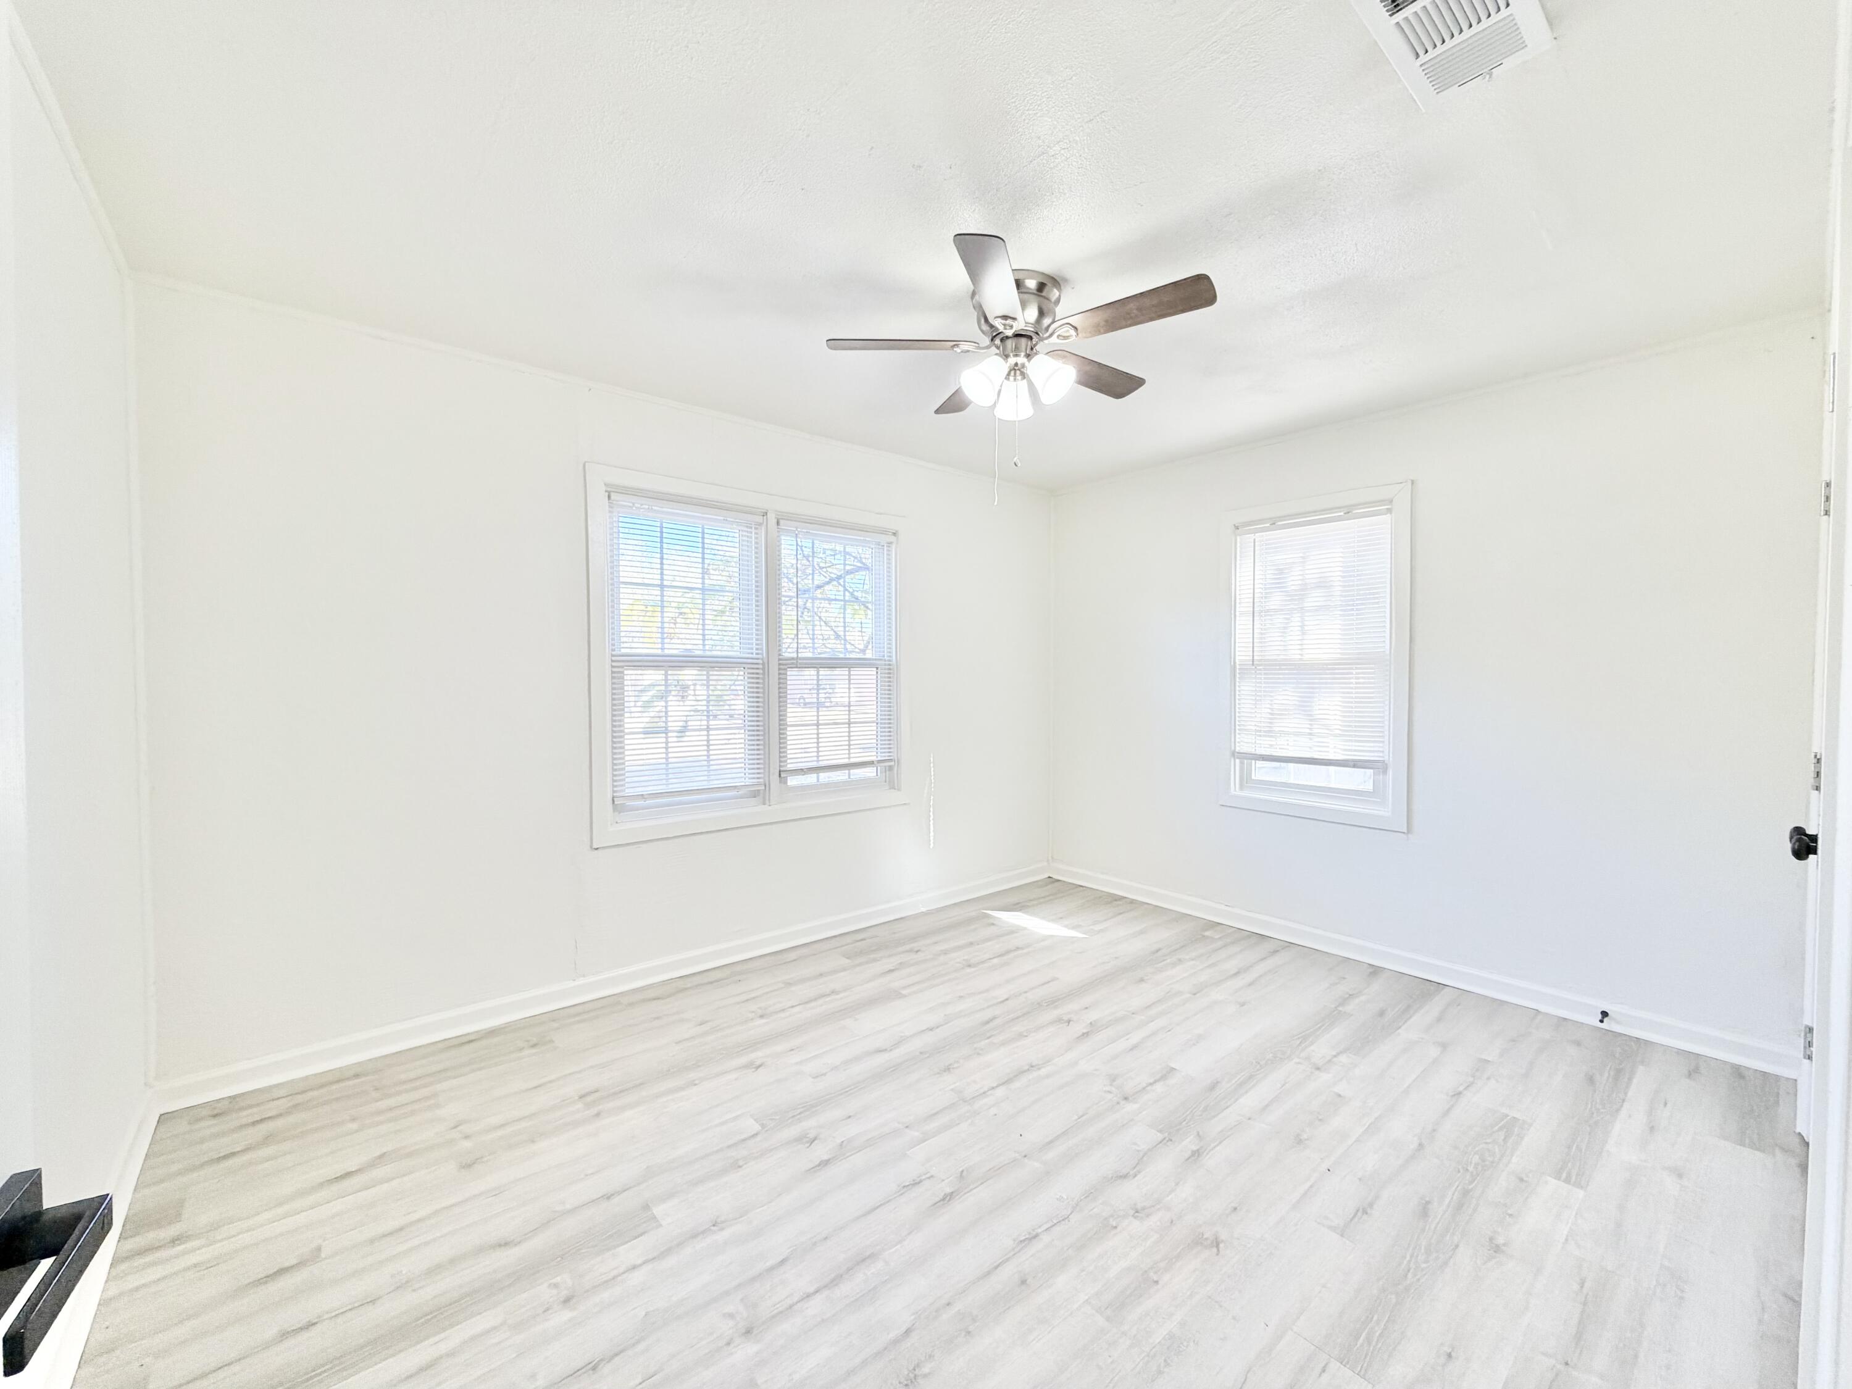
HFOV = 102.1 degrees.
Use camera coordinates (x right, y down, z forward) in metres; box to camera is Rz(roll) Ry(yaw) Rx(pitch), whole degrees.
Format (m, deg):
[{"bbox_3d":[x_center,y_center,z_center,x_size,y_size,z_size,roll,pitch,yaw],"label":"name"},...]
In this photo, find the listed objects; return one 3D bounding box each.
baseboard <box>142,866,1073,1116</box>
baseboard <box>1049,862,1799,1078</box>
[{"bbox_3d":[-0.740,1.158,3.487,3.978,0.092,0.020,-1,2,-40],"label":"baseboard"},{"bbox_3d":[1.785,1.151,3.578,0.020,0.092,3.103,-1,2,-40],"label":"baseboard"}]

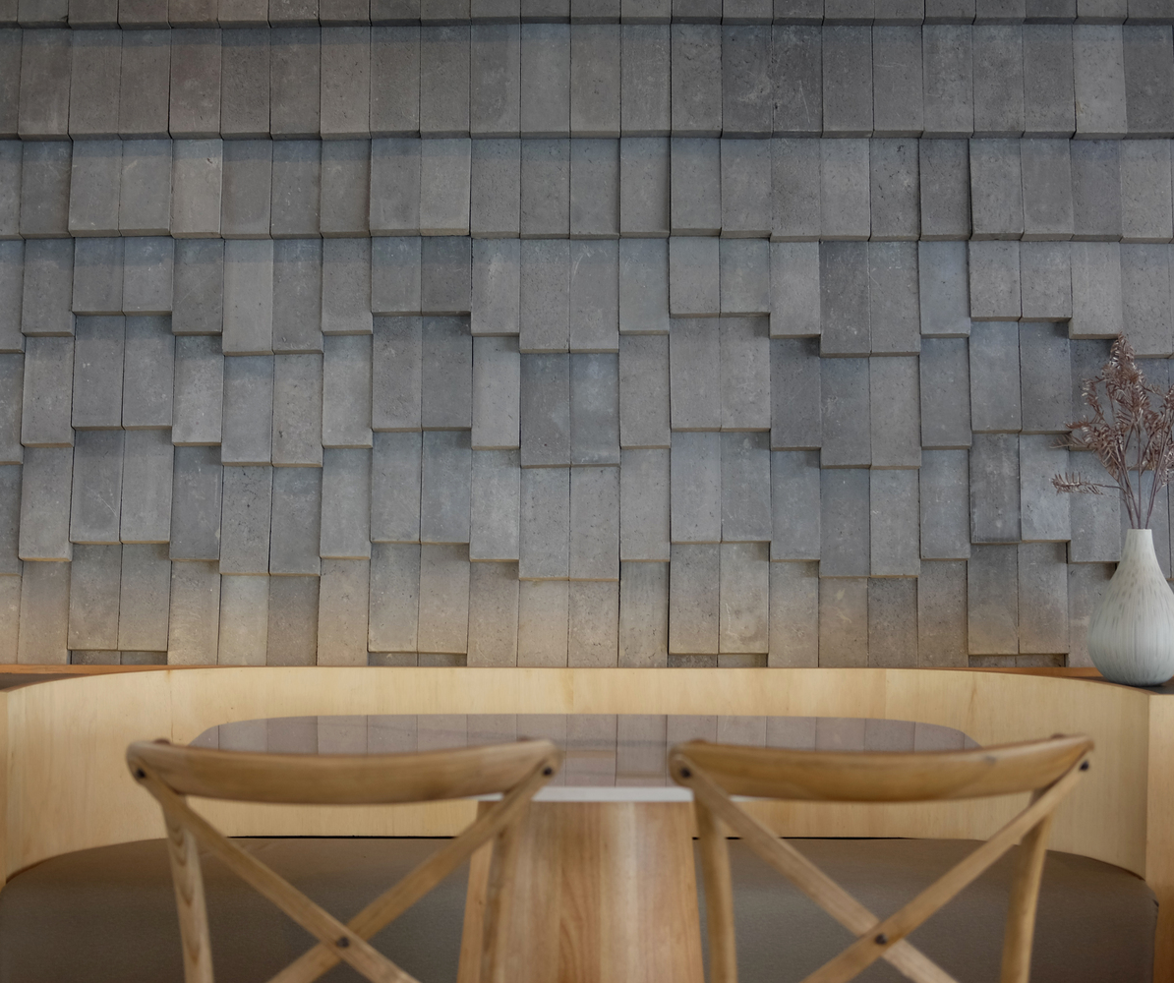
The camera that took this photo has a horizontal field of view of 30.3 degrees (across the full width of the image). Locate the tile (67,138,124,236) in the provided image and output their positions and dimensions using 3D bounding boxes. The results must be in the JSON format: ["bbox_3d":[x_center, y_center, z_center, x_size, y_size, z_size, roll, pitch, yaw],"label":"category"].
[{"bbox_3d":[-0.987,-0.621,4.381,0.100,0.208,0.044,0,-10,0],"label":"tile"}]

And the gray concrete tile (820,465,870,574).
[{"bbox_3d":[0.493,0.060,4.189,0.095,0.215,0.043,0,-9,0],"label":"gray concrete tile"}]

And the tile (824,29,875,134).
[{"bbox_3d":[0.517,-0.826,4.330,0.099,0.230,0.043,0,-7,1],"label":"tile"}]

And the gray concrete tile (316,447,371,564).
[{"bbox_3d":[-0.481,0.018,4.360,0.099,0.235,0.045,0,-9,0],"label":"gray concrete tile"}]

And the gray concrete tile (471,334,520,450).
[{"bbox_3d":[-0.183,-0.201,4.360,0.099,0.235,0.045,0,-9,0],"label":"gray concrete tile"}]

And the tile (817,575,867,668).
[{"bbox_3d":[0.516,0.287,4.373,0.099,0.222,0.043,0,-7,1],"label":"tile"}]

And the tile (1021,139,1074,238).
[{"bbox_3d":[0.915,-0.613,4.338,0.099,0.215,0.043,0,-7,1],"label":"tile"}]

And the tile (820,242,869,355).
[{"bbox_3d":[0.514,-0.394,4.358,0.099,0.230,0.043,0,-7,1],"label":"tile"}]

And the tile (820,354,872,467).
[{"bbox_3d":[0.519,-0.162,4.380,0.100,0.222,0.044,0,-6,0],"label":"tile"}]

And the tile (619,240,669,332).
[{"bbox_3d":[0.117,-0.421,4.348,0.099,0.215,0.042,0,-9,0],"label":"tile"}]

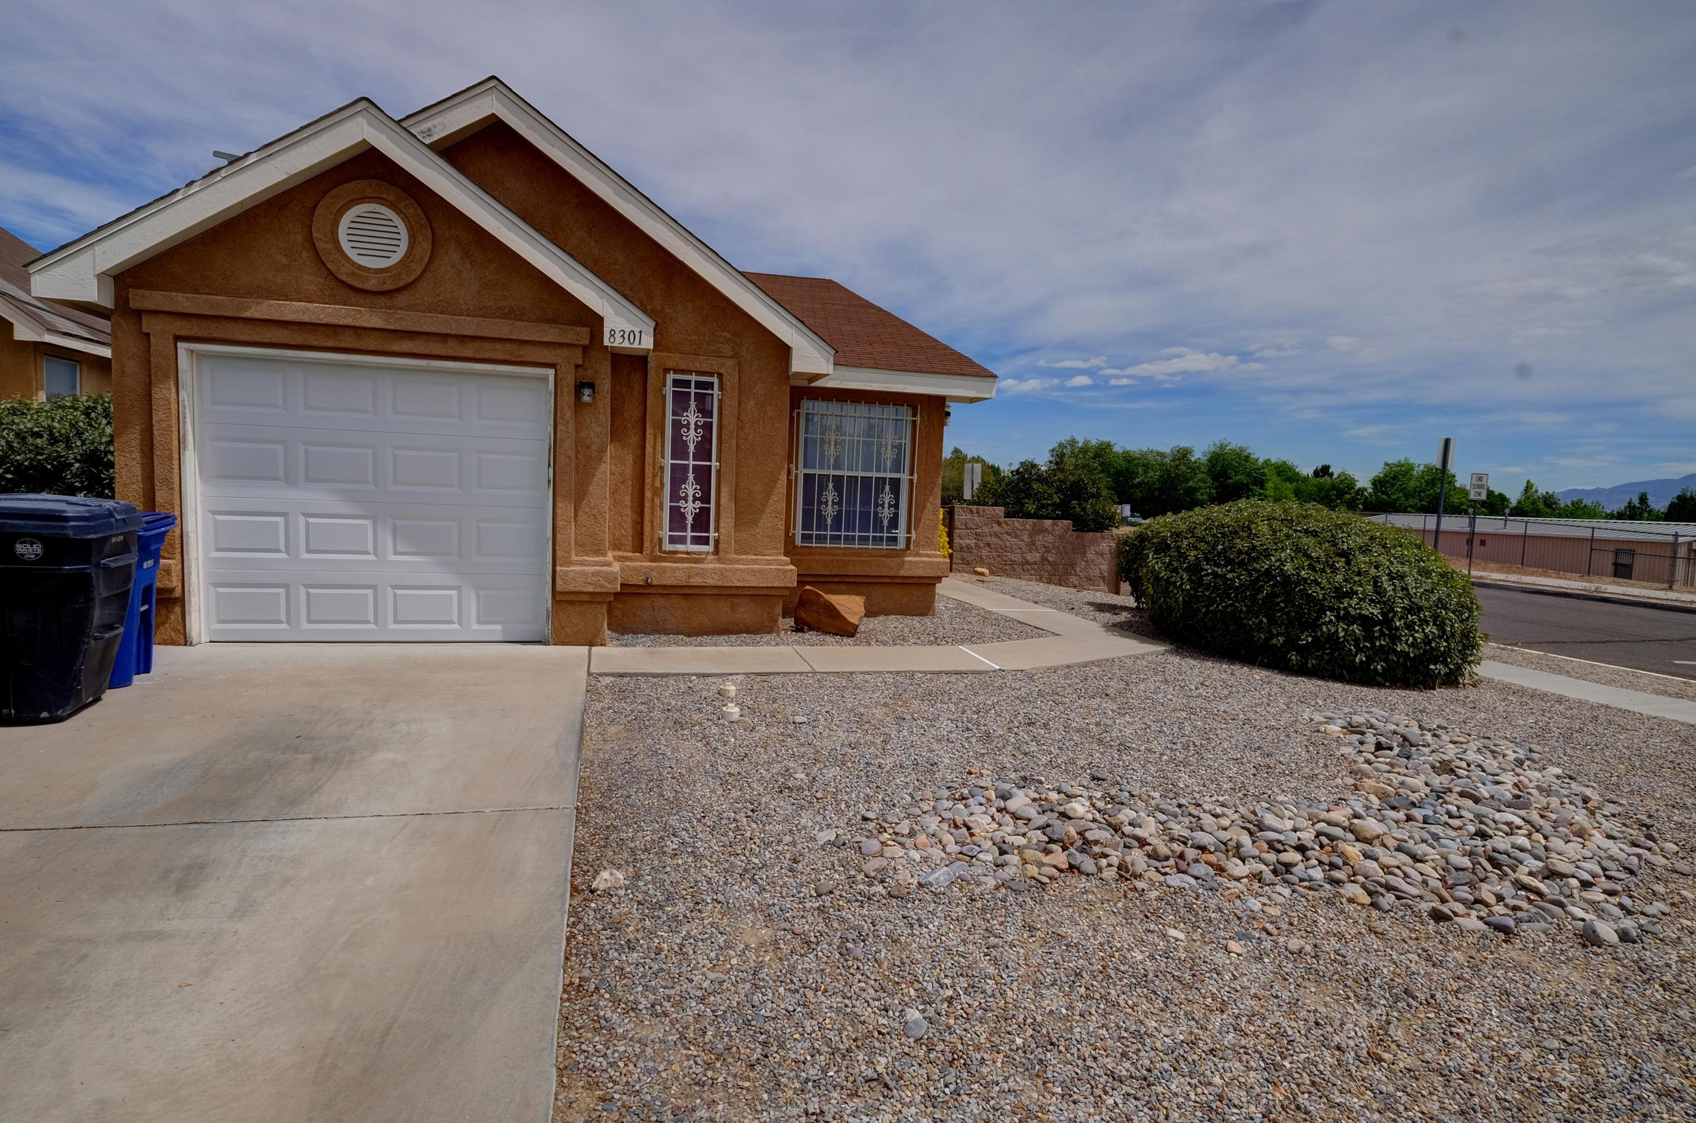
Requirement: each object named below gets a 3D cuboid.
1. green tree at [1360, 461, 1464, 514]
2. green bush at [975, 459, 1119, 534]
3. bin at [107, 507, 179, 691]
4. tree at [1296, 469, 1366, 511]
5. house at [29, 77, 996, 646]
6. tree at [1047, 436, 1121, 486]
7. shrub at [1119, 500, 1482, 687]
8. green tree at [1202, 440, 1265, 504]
[{"bbox_3d":[53.405,-5.682,80.321,9.771,7.823,8.306,1,5,-16],"label":"green tree"},{"bbox_3d":[3.736,-0.898,15.813,2.950,2.000,2.400,1,6,-14],"label":"green bush"},{"bbox_3d":[-4.491,0.181,4.978,0.820,1.080,0.660,1,5,-16],"label":"bin"},{"bbox_3d":[48.451,-5.813,85.283,7.054,6.892,6.349,1,5,-16],"label":"tree"},{"bbox_3d":[-3.238,-2.039,11.965,7.450,4.450,11.750,1,5,-16],"label":"house"},{"bbox_3d":[17.925,-5.912,65.305,5.700,7.432,5.700,1,5,-16],"label":"tree"},{"bbox_3d":[4.747,0.181,9.098,3.350,1.650,3.500,1,5,-16],"label":"shrub"},{"bbox_3d":[34.011,-6.432,75.355,5.520,8.650,5.520,1,5,-16],"label":"green tree"}]

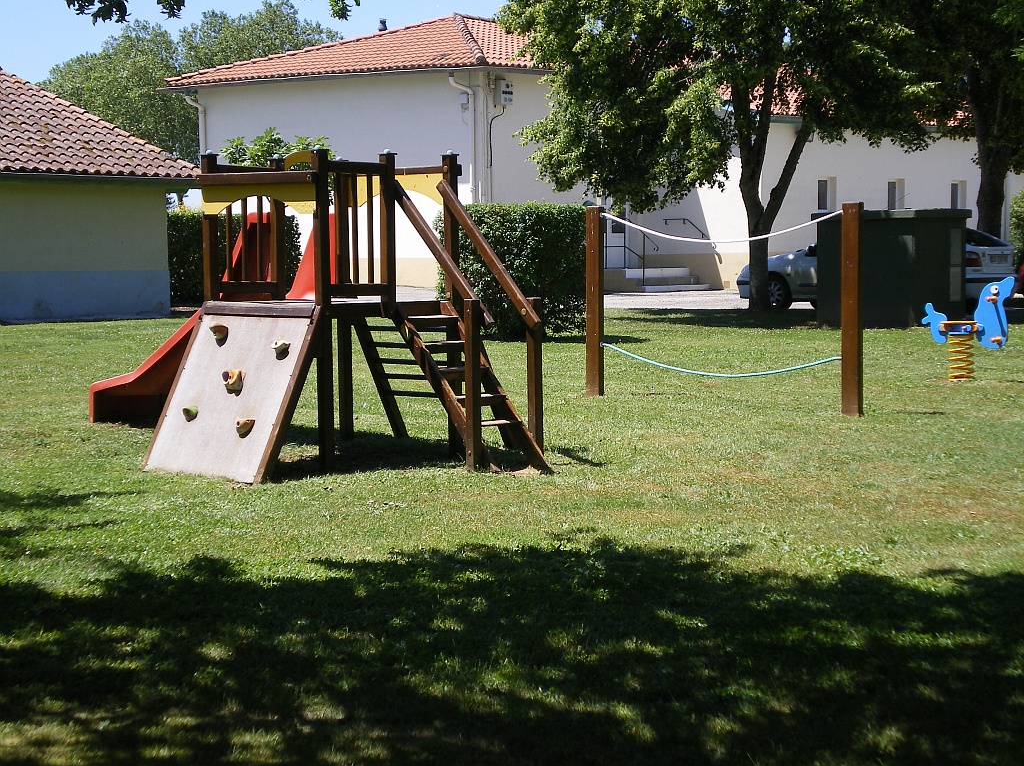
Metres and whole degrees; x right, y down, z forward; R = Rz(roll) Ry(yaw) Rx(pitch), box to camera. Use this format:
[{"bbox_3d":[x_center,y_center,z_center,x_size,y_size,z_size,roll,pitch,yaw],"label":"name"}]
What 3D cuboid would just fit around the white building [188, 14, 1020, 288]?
[{"bbox_3d":[3.513,-5.565,50.242,9.300,6.200,23.400,3,6,40],"label":"white building"}]

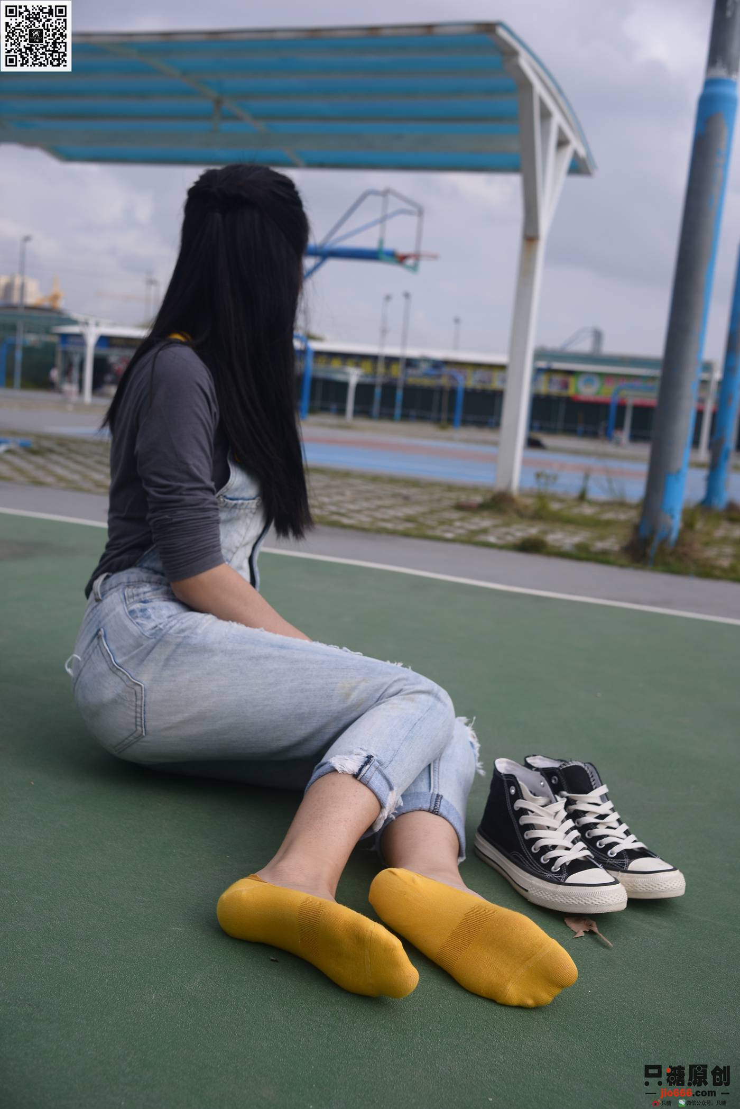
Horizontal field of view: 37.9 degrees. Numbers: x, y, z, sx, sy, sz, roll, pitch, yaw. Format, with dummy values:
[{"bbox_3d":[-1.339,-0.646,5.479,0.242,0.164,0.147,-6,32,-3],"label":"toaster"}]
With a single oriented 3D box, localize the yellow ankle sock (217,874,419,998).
[{"bbox_3d":[-0.059,0.400,1.148,0.235,0.080,0.088,9,9,30],"label":"yellow ankle sock"}]

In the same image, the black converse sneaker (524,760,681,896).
[{"bbox_3d":[0.324,0.365,1.468,0.245,0.135,0.092,12,10,41],"label":"black converse sneaker"}]

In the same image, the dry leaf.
[{"bbox_3d":[0.261,0.444,1.293,0.045,0.013,0.075,-3,11,-44],"label":"dry leaf"}]

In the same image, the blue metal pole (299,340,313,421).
[{"bbox_3d":[-2.486,-6.833,42.000,0.260,3.170,0.260,5,8,0],"label":"blue metal pole"}]

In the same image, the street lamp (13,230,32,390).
[{"bbox_3d":[-20.200,-14.092,62.643,0.600,9.000,0.400,5,8,0],"label":"street lamp"}]

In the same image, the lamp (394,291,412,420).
[{"bbox_3d":[2.265,-13.846,75.256,0.600,9.000,0.400,5,8,0],"label":"lamp"}]

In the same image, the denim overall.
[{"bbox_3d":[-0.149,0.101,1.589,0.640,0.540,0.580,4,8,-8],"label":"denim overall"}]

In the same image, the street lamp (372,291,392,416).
[{"bbox_3d":[0.848,-14.099,76.802,0.600,9.000,0.400,5,8,0],"label":"street lamp"}]

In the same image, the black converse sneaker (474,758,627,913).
[{"bbox_3d":[0.241,0.364,1.423,0.092,0.135,0.245,-2,11,-44],"label":"black converse sneaker"}]

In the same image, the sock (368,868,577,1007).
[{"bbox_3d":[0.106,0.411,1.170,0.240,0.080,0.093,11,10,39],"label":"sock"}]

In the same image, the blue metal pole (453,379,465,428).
[{"bbox_3d":[4.948,-8.388,60.000,0.280,2.750,0.280,5,8,0],"label":"blue metal pole"}]

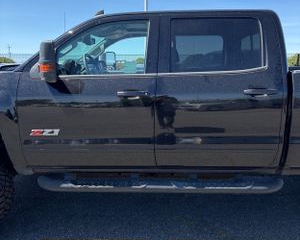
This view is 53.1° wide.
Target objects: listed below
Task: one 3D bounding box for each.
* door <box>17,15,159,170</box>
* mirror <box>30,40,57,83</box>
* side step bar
[{"bbox_3d":[-0.531,-0.251,2.693,1.195,1.350,0.230,0,10,1],"label":"door"},{"bbox_3d":[-0.828,-0.457,2.376,0.260,0.310,0.350,0,10,1],"label":"mirror"},{"bbox_3d":[0.068,0.578,2.737,2.195,0.105,0.200,0,10,1],"label":"side step bar"}]

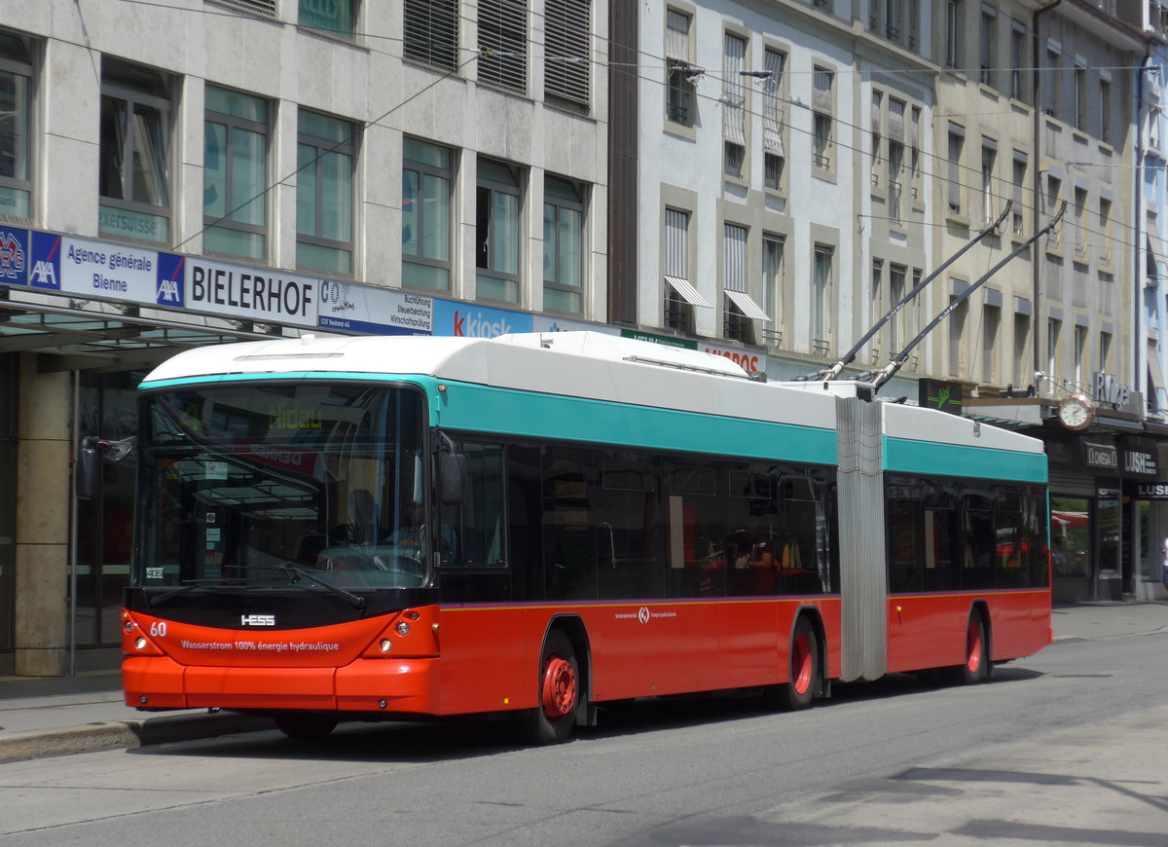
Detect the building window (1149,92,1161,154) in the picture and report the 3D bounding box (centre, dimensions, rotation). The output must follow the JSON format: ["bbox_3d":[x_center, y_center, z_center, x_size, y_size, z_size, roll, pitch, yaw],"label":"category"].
[{"bbox_3d":[14.791,-7.805,84.800,0.160,1.480,1.020,-1,-3,23],"label":"building window"}]

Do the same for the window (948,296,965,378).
[{"bbox_3d":[7.844,-1.805,68.600,0.160,1.680,1.080,-1,-3,23],"label":"window"}]

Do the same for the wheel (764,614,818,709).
[{"bbox_3d":[2.009,2.369,32.361,0.330,0.940,0.940,-1,-3,23],"label":"wheel"}]

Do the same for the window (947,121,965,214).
[{"bbox_3d":[7.802,-5.327,68.500,0.160,1.850,1.080,-1,-3,23],"label":"window"}]

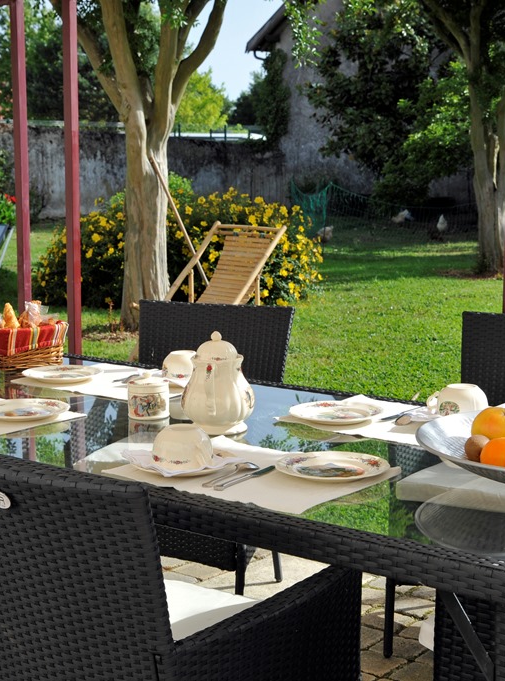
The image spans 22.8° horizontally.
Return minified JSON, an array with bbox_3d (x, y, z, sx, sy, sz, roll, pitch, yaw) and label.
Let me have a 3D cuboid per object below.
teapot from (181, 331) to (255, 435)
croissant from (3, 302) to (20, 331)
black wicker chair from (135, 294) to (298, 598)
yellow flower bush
[{"bbox_3d":[-0.074,0.087,2.695,0.160,0.212,0.235,1,8,5],"label":"teapot"},{"bbox_3d":[-0.681,-0.037,3.535,0.055,0.125,0.060,-6,10,-37],"label":"croissant"},{"bbox_3d":[-0.254,0.350,3.777,0.615,0.860,0.640,4,9,24],"label":"black wicker chair"},{"bbox_3d":[-0.739,-1.032,12.380,2.820,1.130,2.000,0,8,0],"label":"yellow flower bush"}]

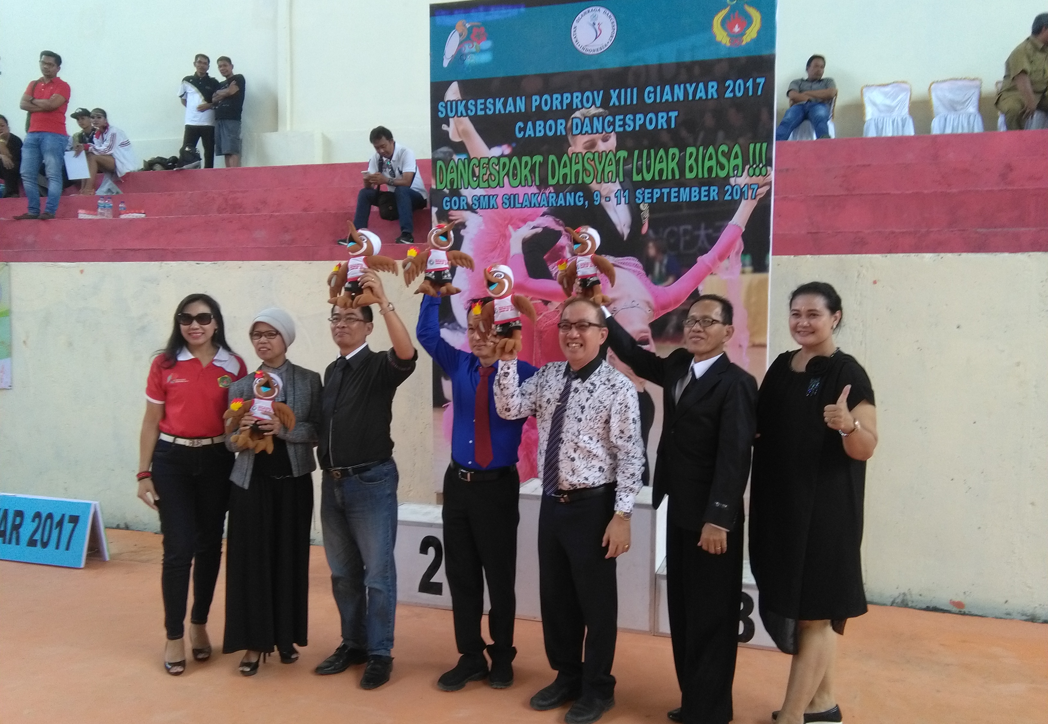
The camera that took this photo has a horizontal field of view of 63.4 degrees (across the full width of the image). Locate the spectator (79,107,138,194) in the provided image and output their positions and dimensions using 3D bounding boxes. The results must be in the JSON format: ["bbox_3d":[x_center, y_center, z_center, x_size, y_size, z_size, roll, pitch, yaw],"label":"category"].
[{"bbox_3d":[-4.744,-2.360,9.637,0.480,1.072,0.720,2,4,24],"label":"spectator"}]

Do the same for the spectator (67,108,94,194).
[{"bbox_3d":[-5.054,-2.373,9.732,0.460,1.084,0.700,2,3,22],"label":"spectator"}]

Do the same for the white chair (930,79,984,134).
[{"bbox_3d":[4.426,-2.541,8.679,0.480,0.890,0.500,1,2,17],"label":"white chair"}]

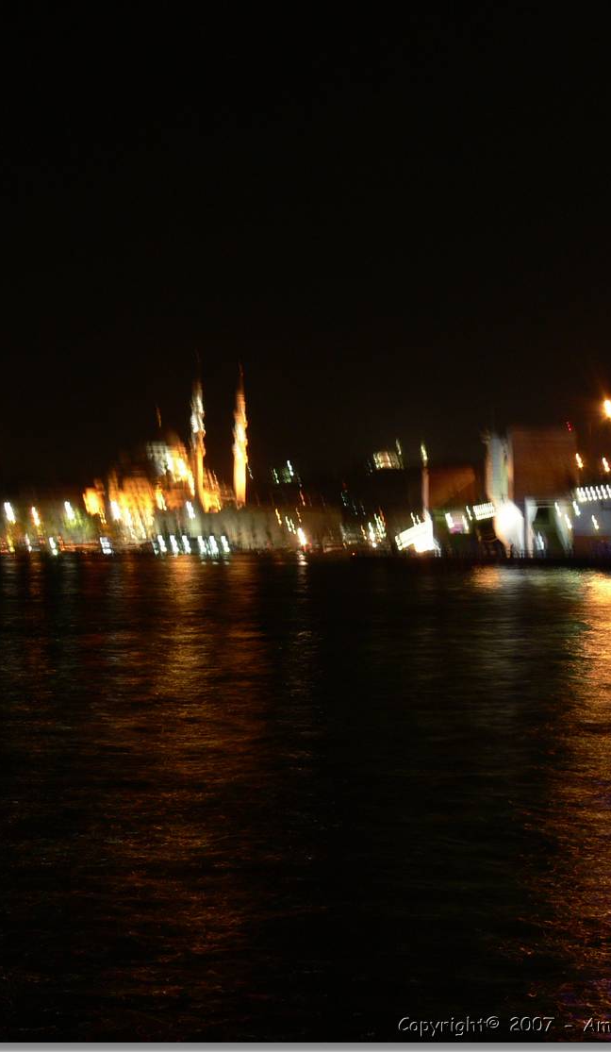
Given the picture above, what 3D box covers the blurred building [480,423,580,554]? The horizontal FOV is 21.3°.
[{"bbox_3d":[26.300,-4.100,186.000,8.000,14.600,13.000,0,-1,-2],"label":"blurred building"}]

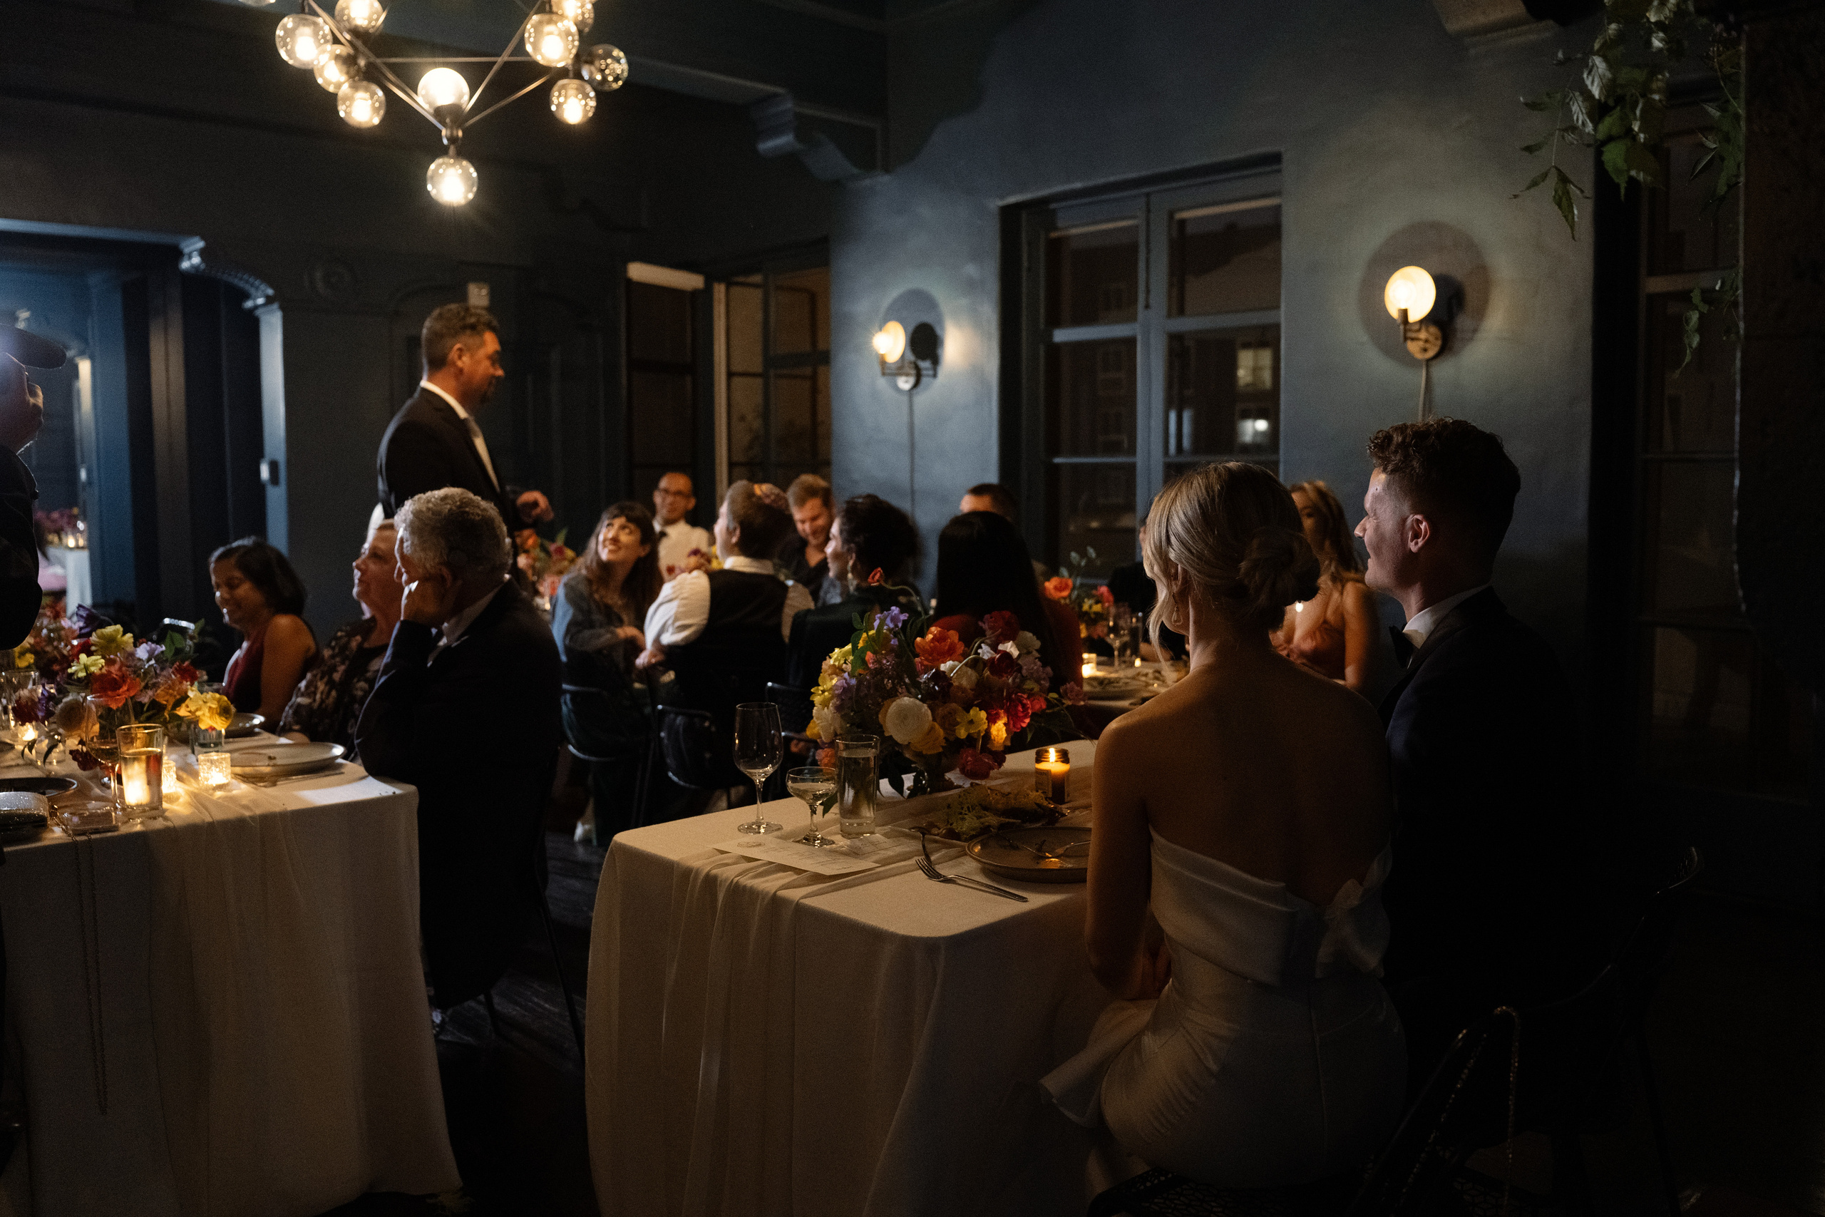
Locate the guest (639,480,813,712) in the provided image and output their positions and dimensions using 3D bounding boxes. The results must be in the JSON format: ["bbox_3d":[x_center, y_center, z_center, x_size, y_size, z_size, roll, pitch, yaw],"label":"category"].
[{"bbox_3d":[-0.559,0.271,4.293,0.520,1.310,0.700,-5,7,-43],"label":"guest"}]

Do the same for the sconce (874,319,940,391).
[{"bbox_3d":[-0.076,-1.178,6.610,0.200,0.330,0.200,-5,7,-43],"label":"sconce"}]

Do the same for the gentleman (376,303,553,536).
[{"bbox_3d":[-1.149,0.112,3.668,0.460,1.800,0.540,-1,5,-5],"label":"gentleman"}]

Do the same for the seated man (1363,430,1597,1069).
[{"bbox_3d":[0.675,0.429,2.155,0.720,1.410,0.520,4,6,39],"label":"seated man"}]

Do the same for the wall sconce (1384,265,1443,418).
[{"bbox_3d":[1.589,-0.846,4.507,0.170,0.480,0.165,-5,7,-44],"label":"wall sconce"}]

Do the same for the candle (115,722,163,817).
[{"bbox_3d":[-1.315,0.276,2.420,0.072,0.146,0.072,0,5,0],"label":"candle"}]

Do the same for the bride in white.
[{"bbox_3d":[0.337,0.474,1.963,0.450,1.330,0.720,-4,7,-37],"label":"bride in white"}]

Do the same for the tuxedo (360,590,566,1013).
[{"bbox_3d":[-0.981,0.422,2.882,0.620,0.930,0.530,-2,6,-22],"label":"tuxedo"}]

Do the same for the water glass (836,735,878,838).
[{"bbox_3d":[-0.089,0.284,2.281,0.067,0.152,0.067,0,5,0],"label":"water glass"}]

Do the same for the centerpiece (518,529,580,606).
[{"bbox_3d":[-1.629,-0.157,6.301,0.400,0.390,0.400,-5,7,-44],"label":"centerpiece"}]

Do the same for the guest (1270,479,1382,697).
[{"bbox_3d":[1.115,0.293,4.244,0.650,1.320,0.480,-4,6,-35],"label":"guest"}]

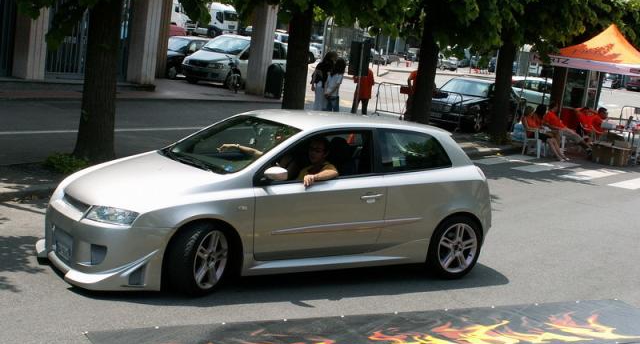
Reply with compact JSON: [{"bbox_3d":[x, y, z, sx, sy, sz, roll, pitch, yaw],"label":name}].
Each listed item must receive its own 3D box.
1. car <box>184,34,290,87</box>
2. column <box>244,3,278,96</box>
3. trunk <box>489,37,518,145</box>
[{"bbox_3d":[-2.624,-3.532,29.151,1.750,1.600,4.300,9,9,25],"label":"car"},{"bbox_3d":[-1.797,-3.908,28.354,0.540,3.100,0.540,12,10,35],"label":"column"},{"bbox_3d":[4.757,-2.061,23.453,0.430,2.650,0.430,6,8,0],"label":"trunk"}]

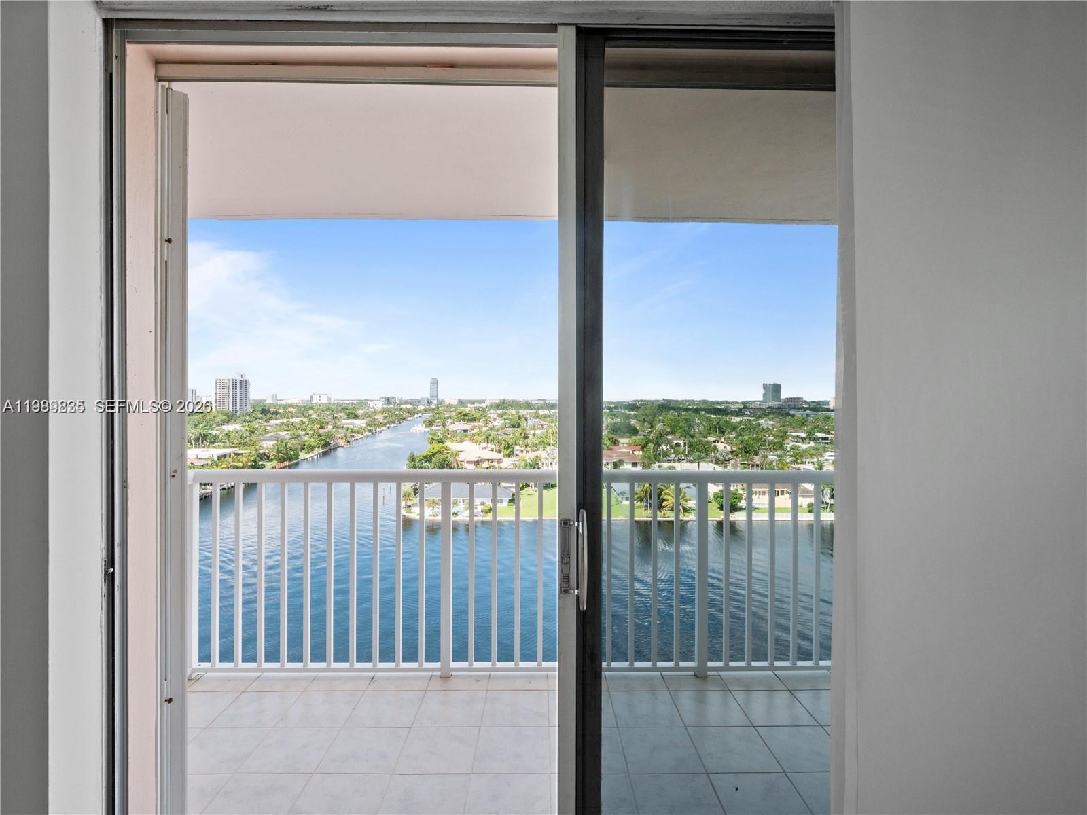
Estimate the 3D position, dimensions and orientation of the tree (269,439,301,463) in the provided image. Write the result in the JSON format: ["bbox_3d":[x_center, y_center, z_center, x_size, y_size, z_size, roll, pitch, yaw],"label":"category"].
[{"bbox_3d":[-110.662,18.535,215.000,12.200,9.200,11.000,0,1,-27],"label":"tree"}]

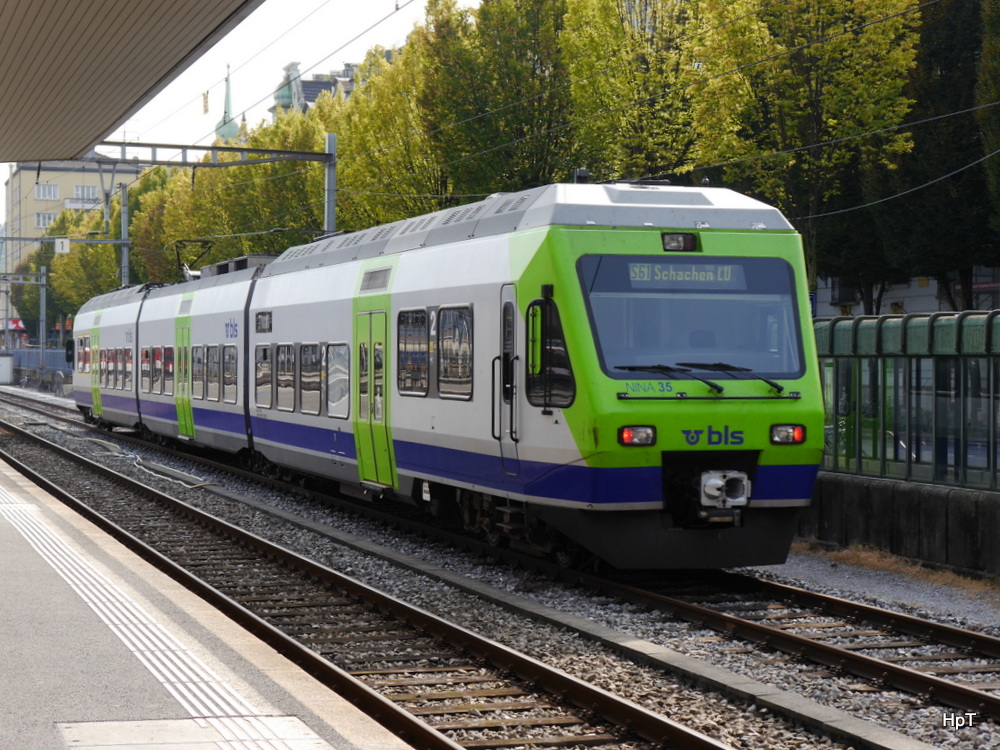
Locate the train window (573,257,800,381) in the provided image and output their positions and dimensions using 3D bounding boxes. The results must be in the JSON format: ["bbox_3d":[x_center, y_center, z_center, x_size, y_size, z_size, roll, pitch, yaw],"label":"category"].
[{"bbox_3d":[1.917,-0.562,19.316,2.260,1.280,0.180,0,-18,-18],"label":"train window"}]

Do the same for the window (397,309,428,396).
[{"bbox_3d":[-1.032,-0.277,23.894,0.080,1.090,1.419,0,1,-18],"label":"window"}]

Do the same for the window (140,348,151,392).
[{"bbox_3d":[-8.189,-0.097,45.594,0.080,1.080,1.419,0,0,-18],"label":"window"}]

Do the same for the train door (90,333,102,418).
[{"bbox_3d":[-11.675,0.025,57.032,0.120,2.300,1.600,0,1,-18],"label":"train door"}]

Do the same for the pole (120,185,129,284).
[{"bbox_3d":[-16.755,-3.472,87.904,0.270,10.100,0.270,0,1,-18],"label":"pole"}]

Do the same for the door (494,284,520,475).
[{"bbox_3d":[0.123,0.059,20.895,0.120,2.040,0.600,0,1,-18],"label":"door"}]

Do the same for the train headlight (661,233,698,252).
[{"bbox_3d":[1.824,-1.353,20.103,0.385,0.195,0.130,0,1,-18],"label":"train headlight"}]

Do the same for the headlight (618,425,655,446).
[{"bbox_3d":[1.322,0.592,19.069,0.395,0.197,0.120,0,1,-18],"label":"headlight"}]

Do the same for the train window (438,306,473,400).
[{"bbox_3d":[-0.476,-0.256,22.188,0.080,1.090,1.325,0,1,-18],"label":"train window"}]

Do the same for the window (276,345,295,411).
[{"bbox_3d":[-3.430,0.052,31.757,0.070,1.070,1.370,0,1,-18],"label":"window"}]

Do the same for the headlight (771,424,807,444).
[{"bbox_3d":[2.789,0.583,19.151,0.365,0.200,0.120,0,1,-18],"label":"headlight"}]

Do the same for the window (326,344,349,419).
[{"bbox_3d":[-2.298,0.083,28.297,0.070,1.070,1.340,0,1,-18],"label":"window"}]

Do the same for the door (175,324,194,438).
[{"bbox_3d":[-6.489,0.131,40.590,0.150,2.260,1.700,0,0,-18],"label":"door"}]

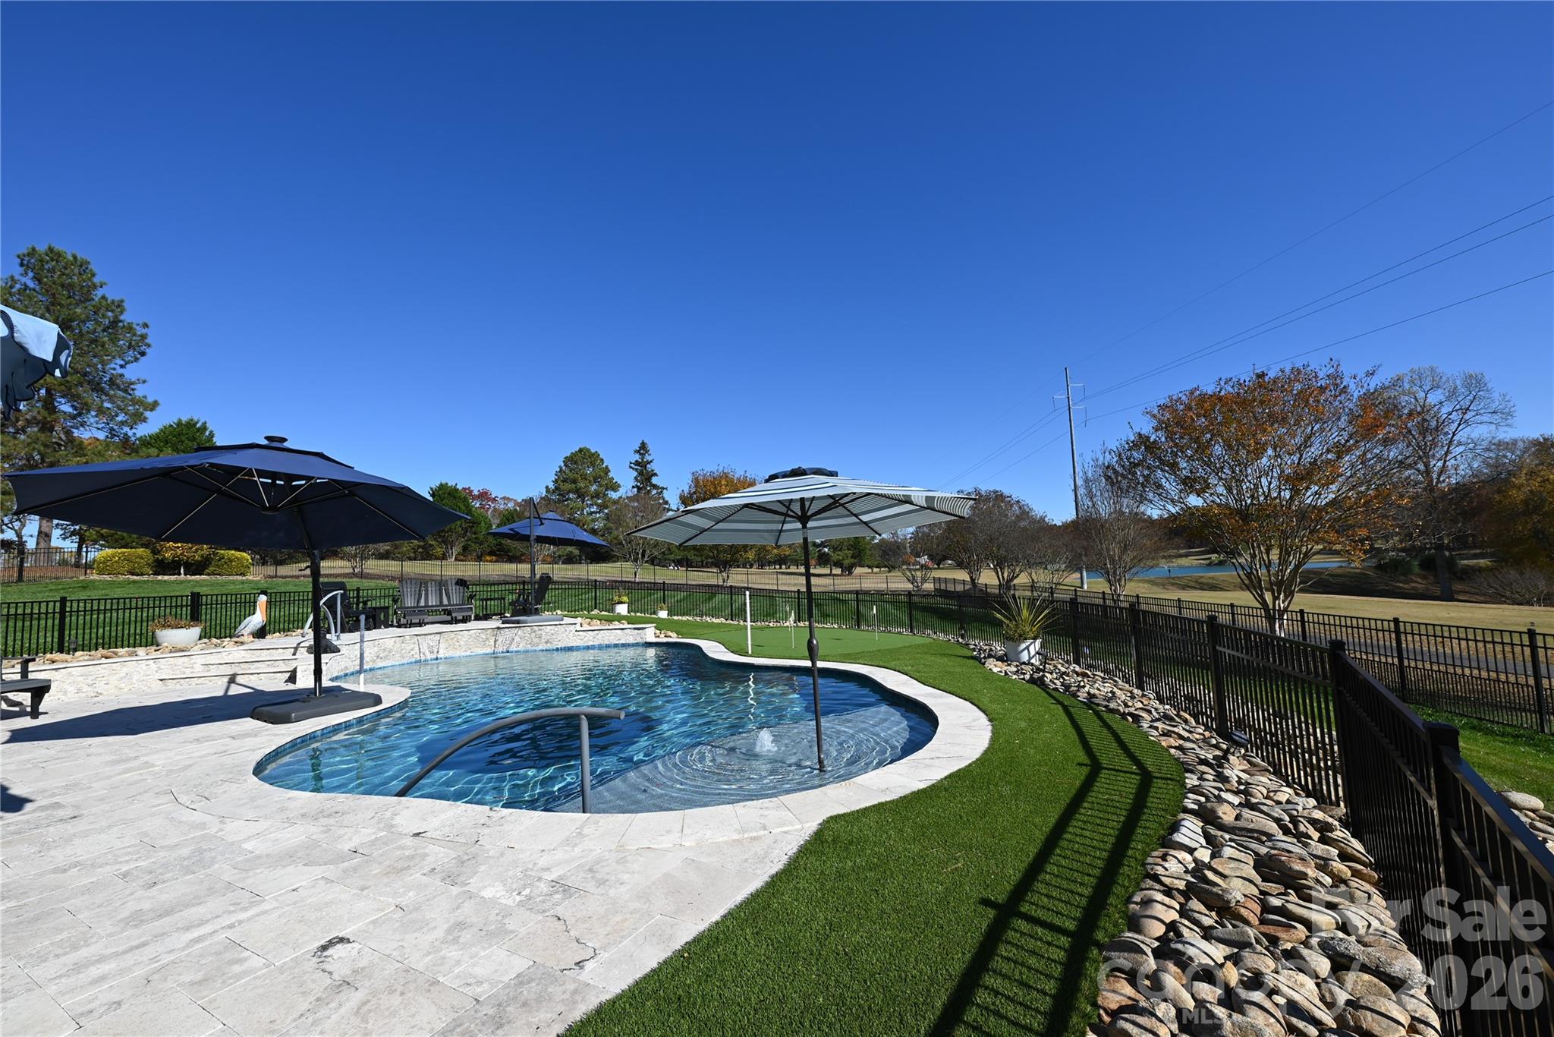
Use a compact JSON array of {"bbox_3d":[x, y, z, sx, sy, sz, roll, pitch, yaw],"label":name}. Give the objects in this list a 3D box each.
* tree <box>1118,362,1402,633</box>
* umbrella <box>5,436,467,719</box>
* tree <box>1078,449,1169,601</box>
[{"bbox_3d":[10.580,-0.220,13.330,5.000,6.400,5.000,-2,-5,0],"label":"tree"},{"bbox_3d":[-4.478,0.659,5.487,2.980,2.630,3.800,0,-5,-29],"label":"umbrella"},{"bbox_3d":[11.090,0.520,19.460,2.900,5.800,2.900,-2,-5,0],"label":"tree"}]

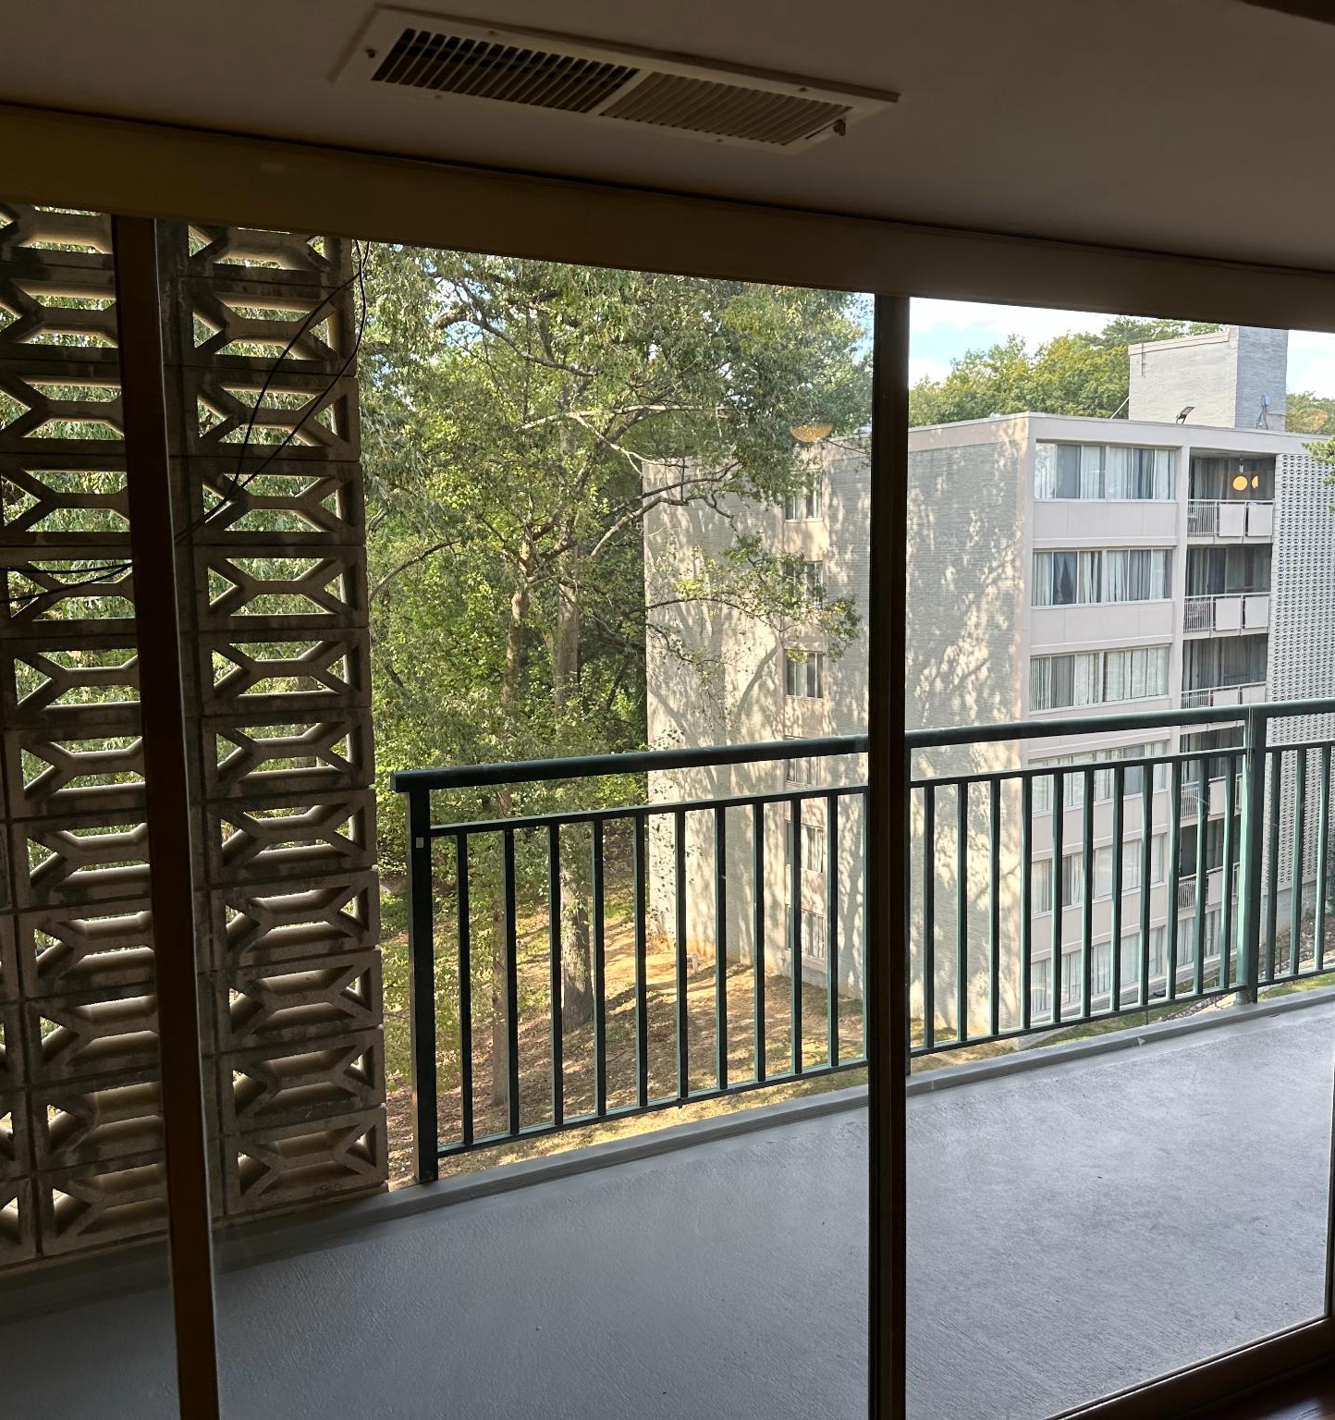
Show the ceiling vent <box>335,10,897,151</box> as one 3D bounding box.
[{"bbox_3d":[-0.048,-0.627,1.348,0.553,0.020,0.197,-4,7,-26],"label":"ceiling vent"}]

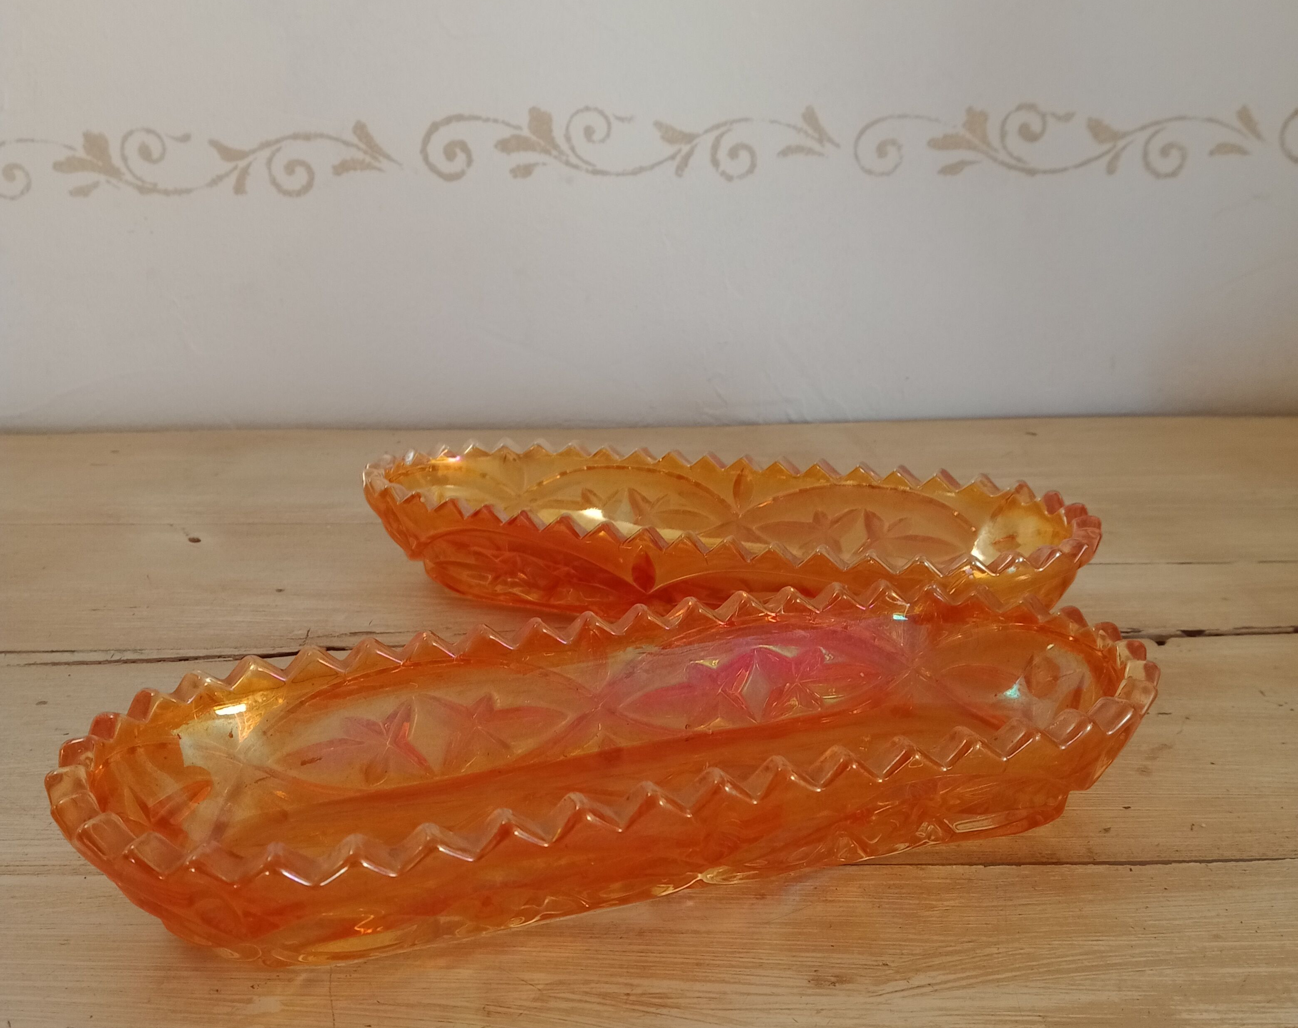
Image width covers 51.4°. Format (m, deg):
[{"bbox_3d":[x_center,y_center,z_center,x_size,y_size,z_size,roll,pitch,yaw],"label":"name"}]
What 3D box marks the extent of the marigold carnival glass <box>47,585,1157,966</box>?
[{"bbox_3d":[0.000,0.052,0.285,0.230,0.033,0.089,-6,19,-17],"label":"marigold carnival glass"}]

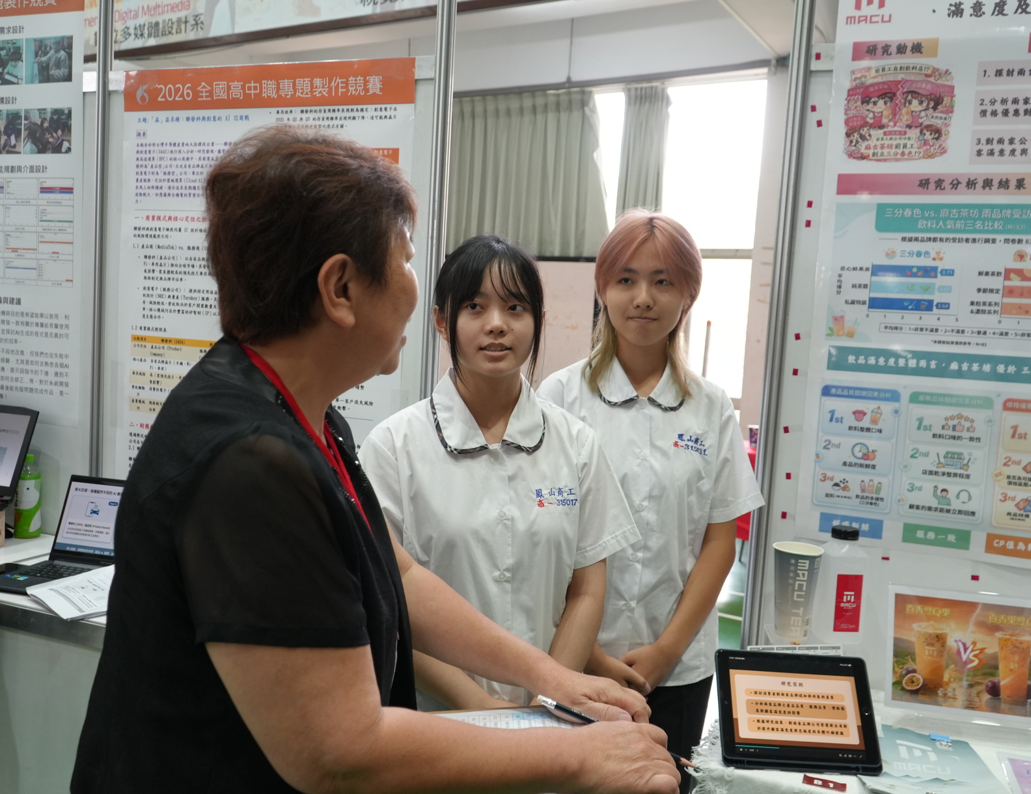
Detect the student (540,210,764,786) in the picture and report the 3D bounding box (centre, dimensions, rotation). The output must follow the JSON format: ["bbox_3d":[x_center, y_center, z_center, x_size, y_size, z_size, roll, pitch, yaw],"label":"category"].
[{"bbox_3d":[0.212,0.492,1.623,0.450,1.648,0.310,3,5,-2],"label":"student"}]

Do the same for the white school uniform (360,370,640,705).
[{"bbox_3d":[-0.033,0.246,1.387,0.440,0.570,0.270,2,5,-11],"label":"white school uniform"}]

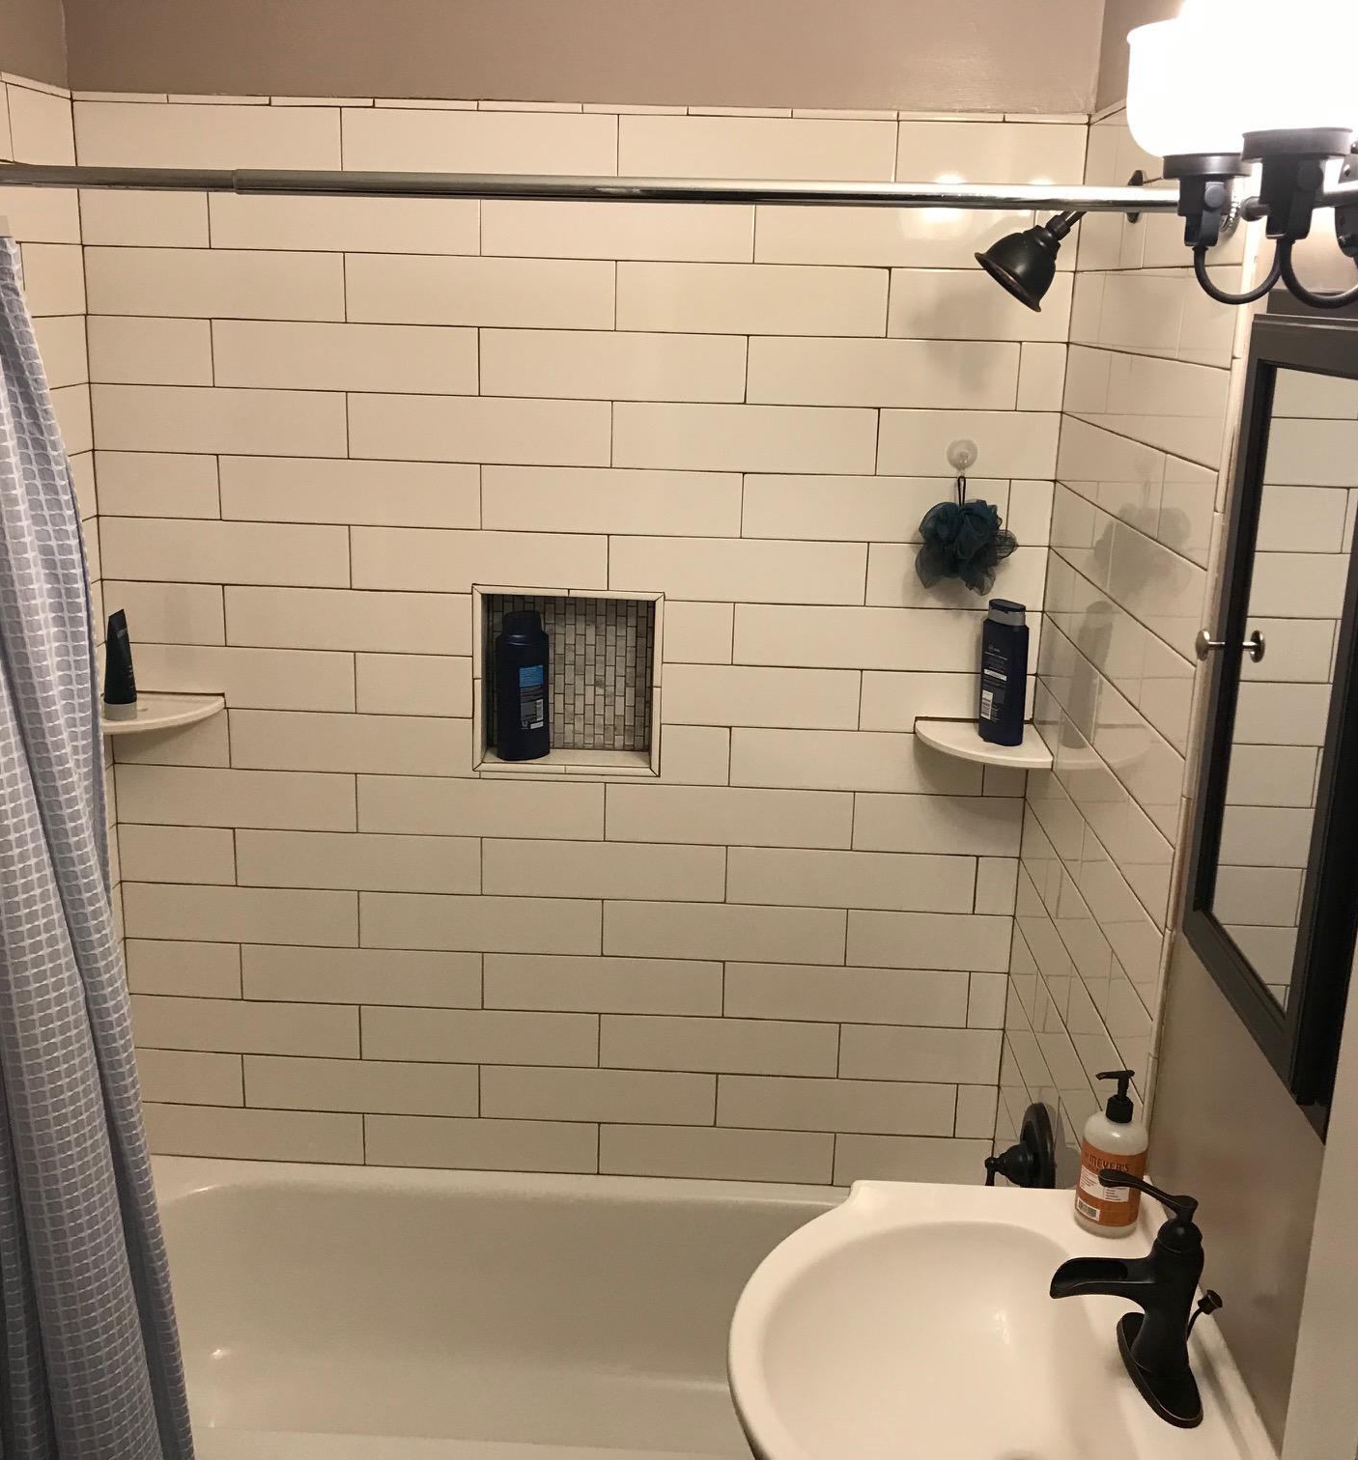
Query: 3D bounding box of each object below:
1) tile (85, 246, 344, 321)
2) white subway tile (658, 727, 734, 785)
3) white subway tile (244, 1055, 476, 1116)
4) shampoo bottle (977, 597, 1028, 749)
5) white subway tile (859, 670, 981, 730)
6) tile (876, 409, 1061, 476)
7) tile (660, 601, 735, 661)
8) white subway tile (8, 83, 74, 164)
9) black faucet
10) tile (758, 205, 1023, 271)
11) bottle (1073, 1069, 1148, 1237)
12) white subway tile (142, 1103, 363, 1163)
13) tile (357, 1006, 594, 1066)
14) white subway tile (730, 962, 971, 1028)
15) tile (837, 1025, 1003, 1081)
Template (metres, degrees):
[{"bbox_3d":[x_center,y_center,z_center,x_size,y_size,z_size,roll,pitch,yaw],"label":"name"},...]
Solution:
[{"bbox_3d":[-0.702,-0.675,2.386,0.400,0.100,0.009,2,15,1],"label":"tile"},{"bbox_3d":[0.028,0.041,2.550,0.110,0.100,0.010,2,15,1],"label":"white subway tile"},{"bbox_3d":[-0.550,0.613,2.727,0.407,0.101,0.010,2,15,1],"label":"white subway tile"},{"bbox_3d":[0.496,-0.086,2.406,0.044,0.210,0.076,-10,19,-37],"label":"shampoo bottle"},{"bbox_3d":[0.431,-0.043,2.523,0.273,0.100,0.010,2,15,1],"label":"white subway tile"},{"bbox_3d":[0.444,-0.437,2.417,0.275,0.100,0.009,2,15,1],"label":"tile"},{"bbox_3d":[0.032,-0.155,2.513,0.110,0.101,0.009,2,15,1],"label":"tile"},{"bbox_3d":[-0.903,-0.850,2.229,0.009,0.100,0.218,2,16,1],"label":"white subway tile"},{"bbox_3d":[0.429,0.506,1.472,0.163,0.205,0.163,2,15,1],"label":"black faucet"},{"bbox_3d":[0.315,-0.738,2.342,0.406,0.100,0.009,2,15,1],"label":"tile"},{"bbox_3d":[0.472,0.452,1.704,0.070,0.179,0.068,-1,16,-11],"label":"bottle"},{"bbox_3d":[-0.745,0.704,2.745,0.396,0.101,0.010,2,15,1],"label":"white subway tile"},{"bbox_3d":[-0.336,0.521,2.686,0.406,0.101,0.010,2,15,1],"label":"tile"},{"bbox_3d":[0.278,0.446,2.656,0.406,0.100,0.010,2,15,1],"label":"white subway tile"},{"bbox_3d":[0.412,0.552,2.687,0.275,0.101,0.009,2,15,1],"label":"tile"}]

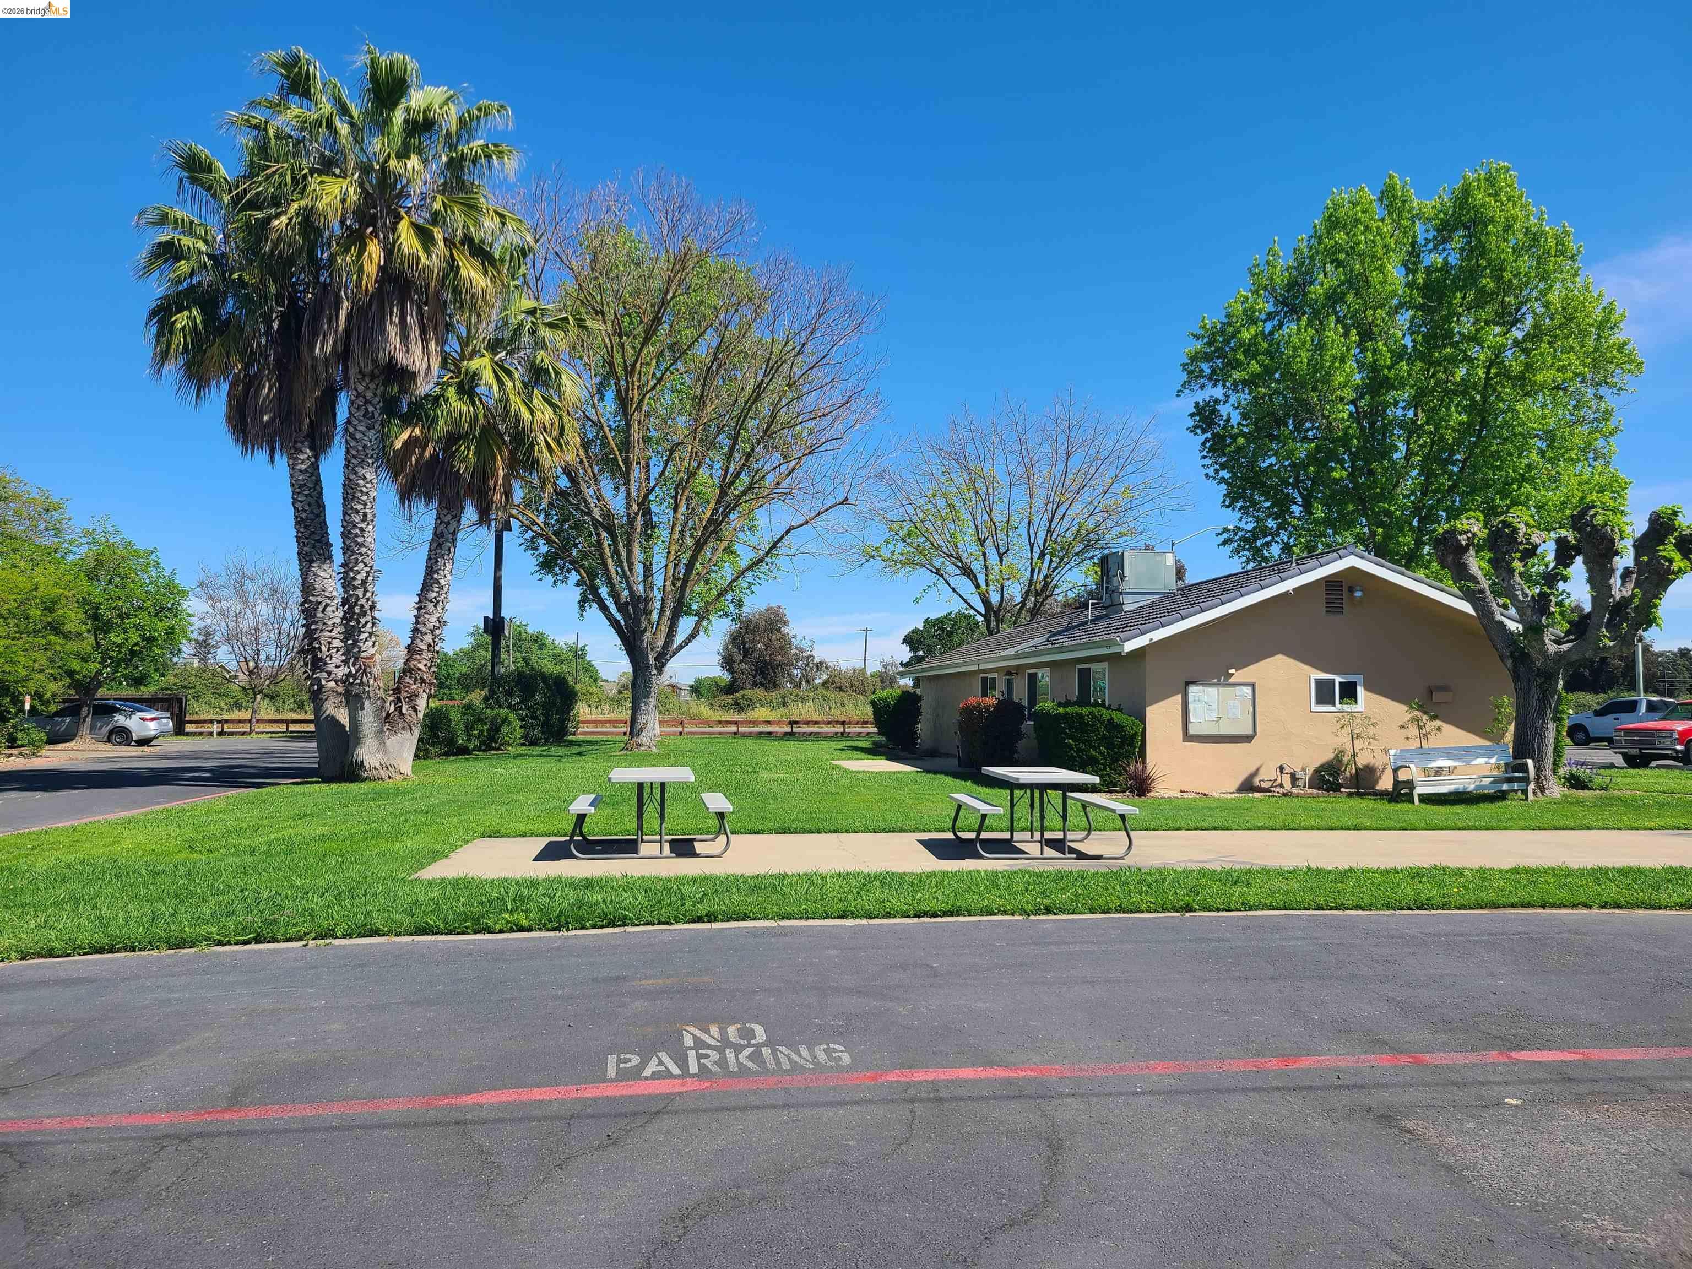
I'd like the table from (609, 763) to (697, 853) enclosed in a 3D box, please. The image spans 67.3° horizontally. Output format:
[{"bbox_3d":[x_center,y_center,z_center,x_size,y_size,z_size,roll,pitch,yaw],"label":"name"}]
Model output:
[{"bbox_3d":[-1.890,1.722,12.392,0.765,0.745,1.830,1,-3,-8],"label":"table"}]

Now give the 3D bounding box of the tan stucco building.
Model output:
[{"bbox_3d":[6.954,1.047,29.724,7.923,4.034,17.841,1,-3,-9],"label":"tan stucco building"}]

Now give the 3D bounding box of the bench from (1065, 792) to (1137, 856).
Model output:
[{"bbox_3d":[2.457,1.849,12.289,0.260,0.469,1.830,0,-3,-4],"label":"bench"}]

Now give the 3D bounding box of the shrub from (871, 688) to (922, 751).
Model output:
[{"bbox_3d":[1.455,2.490,36.819,1.571,1.877,1.500,0,-3,0],"label":"shrub"}]

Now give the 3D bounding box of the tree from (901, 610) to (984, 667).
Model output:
[{"bbox_3d":[4.446,1.712,56.992,3.972,5.632,4.300,0,-3,0],"label":"tree"}]

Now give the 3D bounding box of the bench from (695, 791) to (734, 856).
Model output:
[{"bbox_3d":[-1.302,1.872,12.509,0.273,0.472,1.851,1,-3,-8],"label":"bench"}]

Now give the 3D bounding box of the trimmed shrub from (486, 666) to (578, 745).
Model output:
[{"bbox_3d":[-10.559,2.402,42.739,3.026,2.715,2.751,1,-3,-14],"label":"trimmed shrub"}]

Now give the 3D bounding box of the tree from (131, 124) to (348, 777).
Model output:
[{"bbox_3d":[-11.461,-3.564,24.824,4.150,12.658,3.944,2,-3,-25],"label":"tree"}]

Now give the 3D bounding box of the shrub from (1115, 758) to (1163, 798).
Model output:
[{"bbox_3d":[4.621,2.241,20.046,0.715,0.580,0.729,-1,-3,13],"label":"shrub"}]

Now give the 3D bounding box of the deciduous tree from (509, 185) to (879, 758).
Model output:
[{"bbox_3d":[-4.741,-5.466,39.626,11.434,18.100,11.051,0,-3,-7],"label":"deciduous tree"}]

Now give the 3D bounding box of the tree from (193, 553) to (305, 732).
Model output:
[{"bbox_3d":[-27.520,0.388,58.762,4.533,8.458,4.215,2,-3,-25],"label":"tree"}]

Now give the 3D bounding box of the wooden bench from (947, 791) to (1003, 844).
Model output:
[{"bbox_3d":[1.287,1.870,12.416,0.273,0.472,1.851,0,-3,-4],"label":"wooden bench"}]

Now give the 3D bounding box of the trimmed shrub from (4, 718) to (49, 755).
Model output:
[{"bbox_3d":[-21.008,2.619,32.502,1.184,1.010,1.100,0,-3,0],"label":"trimmed shrub"}]

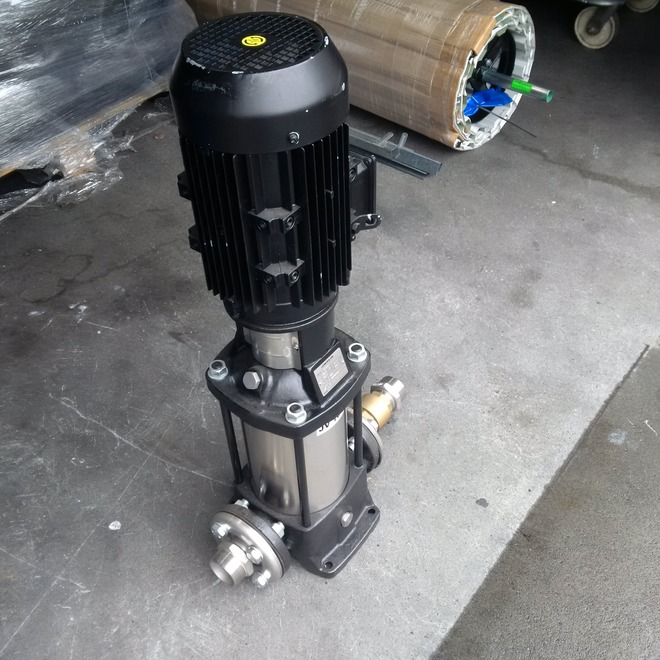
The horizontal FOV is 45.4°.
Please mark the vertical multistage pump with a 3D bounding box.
[{"bbox_3d":[-0.032,-0.013,1.164,0.252,0.877,0.505,26,50,27],"label":"vertical multistage pump"}]

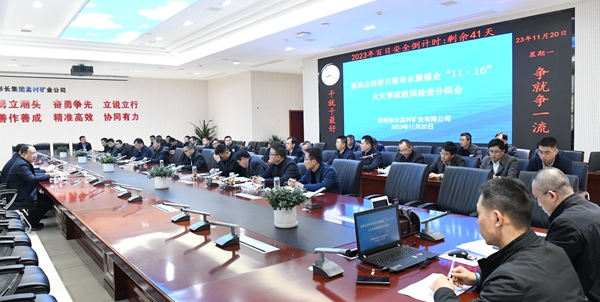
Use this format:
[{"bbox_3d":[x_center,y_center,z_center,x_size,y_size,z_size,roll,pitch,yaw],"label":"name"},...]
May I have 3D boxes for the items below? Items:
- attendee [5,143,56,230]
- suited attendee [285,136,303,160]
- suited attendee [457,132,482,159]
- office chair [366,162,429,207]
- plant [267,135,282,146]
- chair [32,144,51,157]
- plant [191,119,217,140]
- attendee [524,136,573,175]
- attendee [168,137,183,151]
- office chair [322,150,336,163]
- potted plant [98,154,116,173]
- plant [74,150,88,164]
[{"bbox_3d":[-4.129,0.545,6.205,0.740,1.310,0.540,-5,5,-38],"label":"attendee"},{"bbox_3d":[-0.191,0.340,7.955,0.750,1.270,0.520,-5,5,-38],"label":"suited attendee"},{"bbox_3d":[2.735,0.341,6.725,0.750,1.290,0.520,-5,5,-38],"label":"suited attendee"},{"bbox_3d":[1.102,0.677,4.703,0.650,1.000,0.600,-5,5,-34],"label":"office chair"},{"bbox_3d":[-0.902,-0.068,15.035,0.650,1.030,0.650,-5,6,-38],"label":"plant"},{"bbox_3d":[-7.717,0.348,12.100,0.580,1.060,0.600,-5,5,-38],"label":"chair"},{"bbox_3d":[-4.038,-0.426,16.835,1.050,1.750,1.050,-5,5,-38],"label":"plant"},{"bbox_3d":[2.745,0.495,4.530,0.750,1.290,0.550,-5,5,-38],"label":"attendee"},{"bbox_3d":[-3.800,0.176,12.423,0.800,1.130,0.520,-5,6,-38],"label":"attendee"},{"bbox_3d":[0.384,0.505,7.239,0.650,1.000,0.600,-5,6,-38],"label":"office chair"},{"bbox_3d":[-3.418,0.214,7.130,0.290,0.320,0.290,-5,6,-38],"label":"potted plant"},{"bbox_3d":[-4.828,0.128,8.824,0.310,0.290,0.310,-5,5,-38],"label":"plant"}]

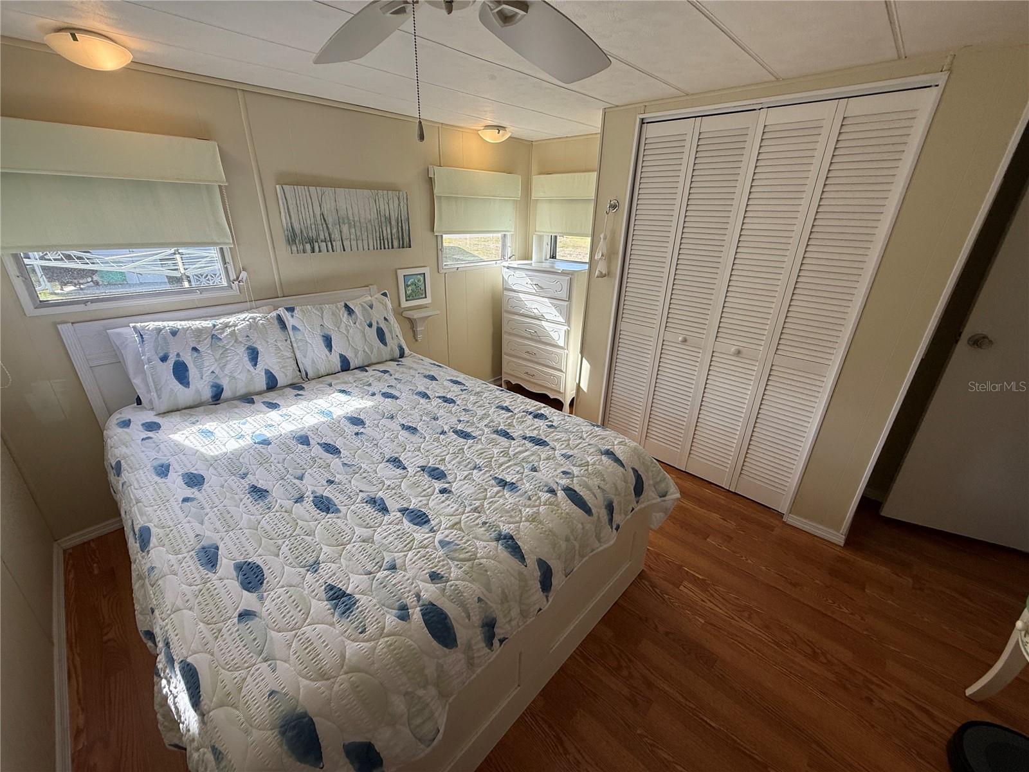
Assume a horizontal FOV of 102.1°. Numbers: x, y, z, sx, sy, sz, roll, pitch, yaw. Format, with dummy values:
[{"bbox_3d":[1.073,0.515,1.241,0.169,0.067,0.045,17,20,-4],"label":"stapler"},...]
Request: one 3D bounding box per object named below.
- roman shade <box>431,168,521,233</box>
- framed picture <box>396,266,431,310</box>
[{"bbox_3d":[-0.268,-1.366,3.115,0.065,0.430,0.830,23,30,40],"label":"roman shade"},{"bbox_3d":[-0.710,-0.706,2.960,0.022,0.254,0.254,23,30,40],"label":"framed picture"}]

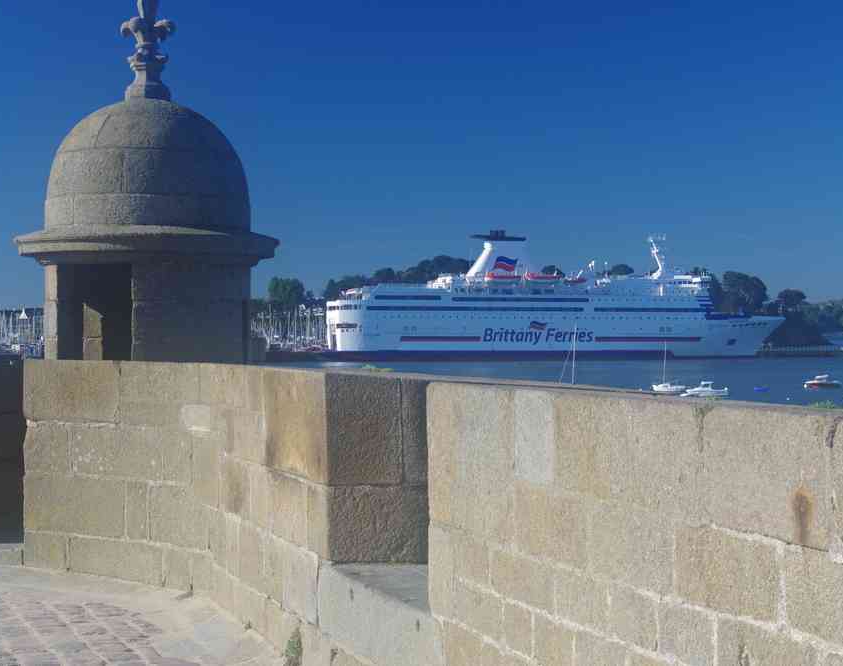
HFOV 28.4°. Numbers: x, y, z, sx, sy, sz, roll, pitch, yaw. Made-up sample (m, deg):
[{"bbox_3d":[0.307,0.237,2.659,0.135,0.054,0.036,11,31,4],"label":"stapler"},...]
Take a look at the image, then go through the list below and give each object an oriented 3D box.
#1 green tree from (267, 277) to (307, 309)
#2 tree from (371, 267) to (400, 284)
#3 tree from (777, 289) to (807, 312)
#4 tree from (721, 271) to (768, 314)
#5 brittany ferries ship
[{"bbox_3d":[-71.400,-21.000,880.000,20.500,18.000,19.000,0,0,0],"label":"green tree"},{"bbox_3d":[-17.900,-27.300,830.000,14.500,11.500,14.000,0,0,0],"label":"tree"},{"bbox_3d":[182.000,-15.700,820.000,14.800,12.800,14.000,0,0,0],"label":"tree"},{"bbox_3d":[155.000,-19.000,800.000,23.000,22.500,22.000,0,0,0],"label":"tree"},{"bbox_3d":[46.300,-11.300,525.000,151.000,41.000,26.000,0,0,-17],"label":"brittany ferries ship"}]

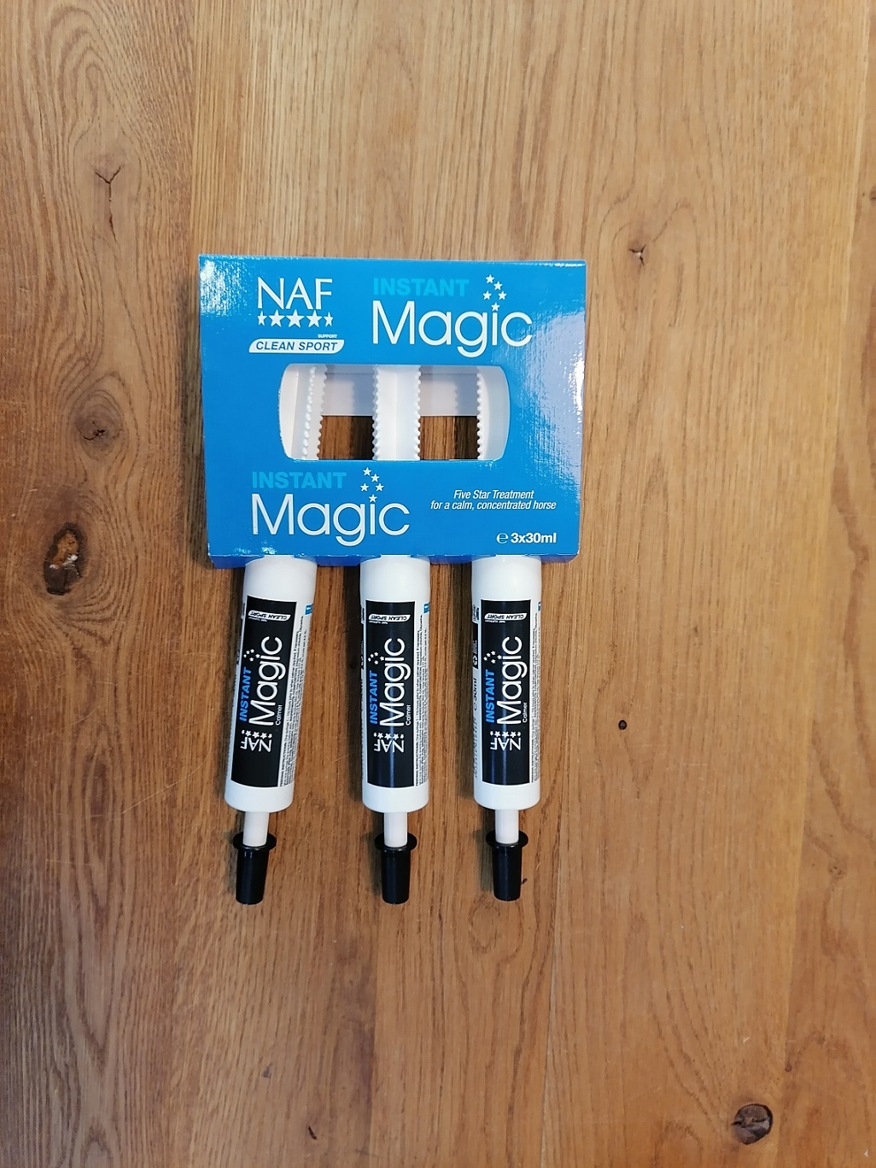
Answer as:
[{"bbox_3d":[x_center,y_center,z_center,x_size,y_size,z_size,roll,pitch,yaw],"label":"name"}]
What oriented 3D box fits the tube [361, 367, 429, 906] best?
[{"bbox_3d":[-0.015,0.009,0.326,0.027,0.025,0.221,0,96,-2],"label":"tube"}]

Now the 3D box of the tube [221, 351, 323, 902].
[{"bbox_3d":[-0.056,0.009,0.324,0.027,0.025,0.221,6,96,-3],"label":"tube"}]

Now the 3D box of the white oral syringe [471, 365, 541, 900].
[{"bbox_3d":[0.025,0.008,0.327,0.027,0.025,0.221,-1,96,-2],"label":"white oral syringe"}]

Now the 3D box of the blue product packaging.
[{"bbox_3d":[-0.015,-0.059,0.320,0.127,0.028,0.101,0,97,-2],"label":"blue product packaging"}]

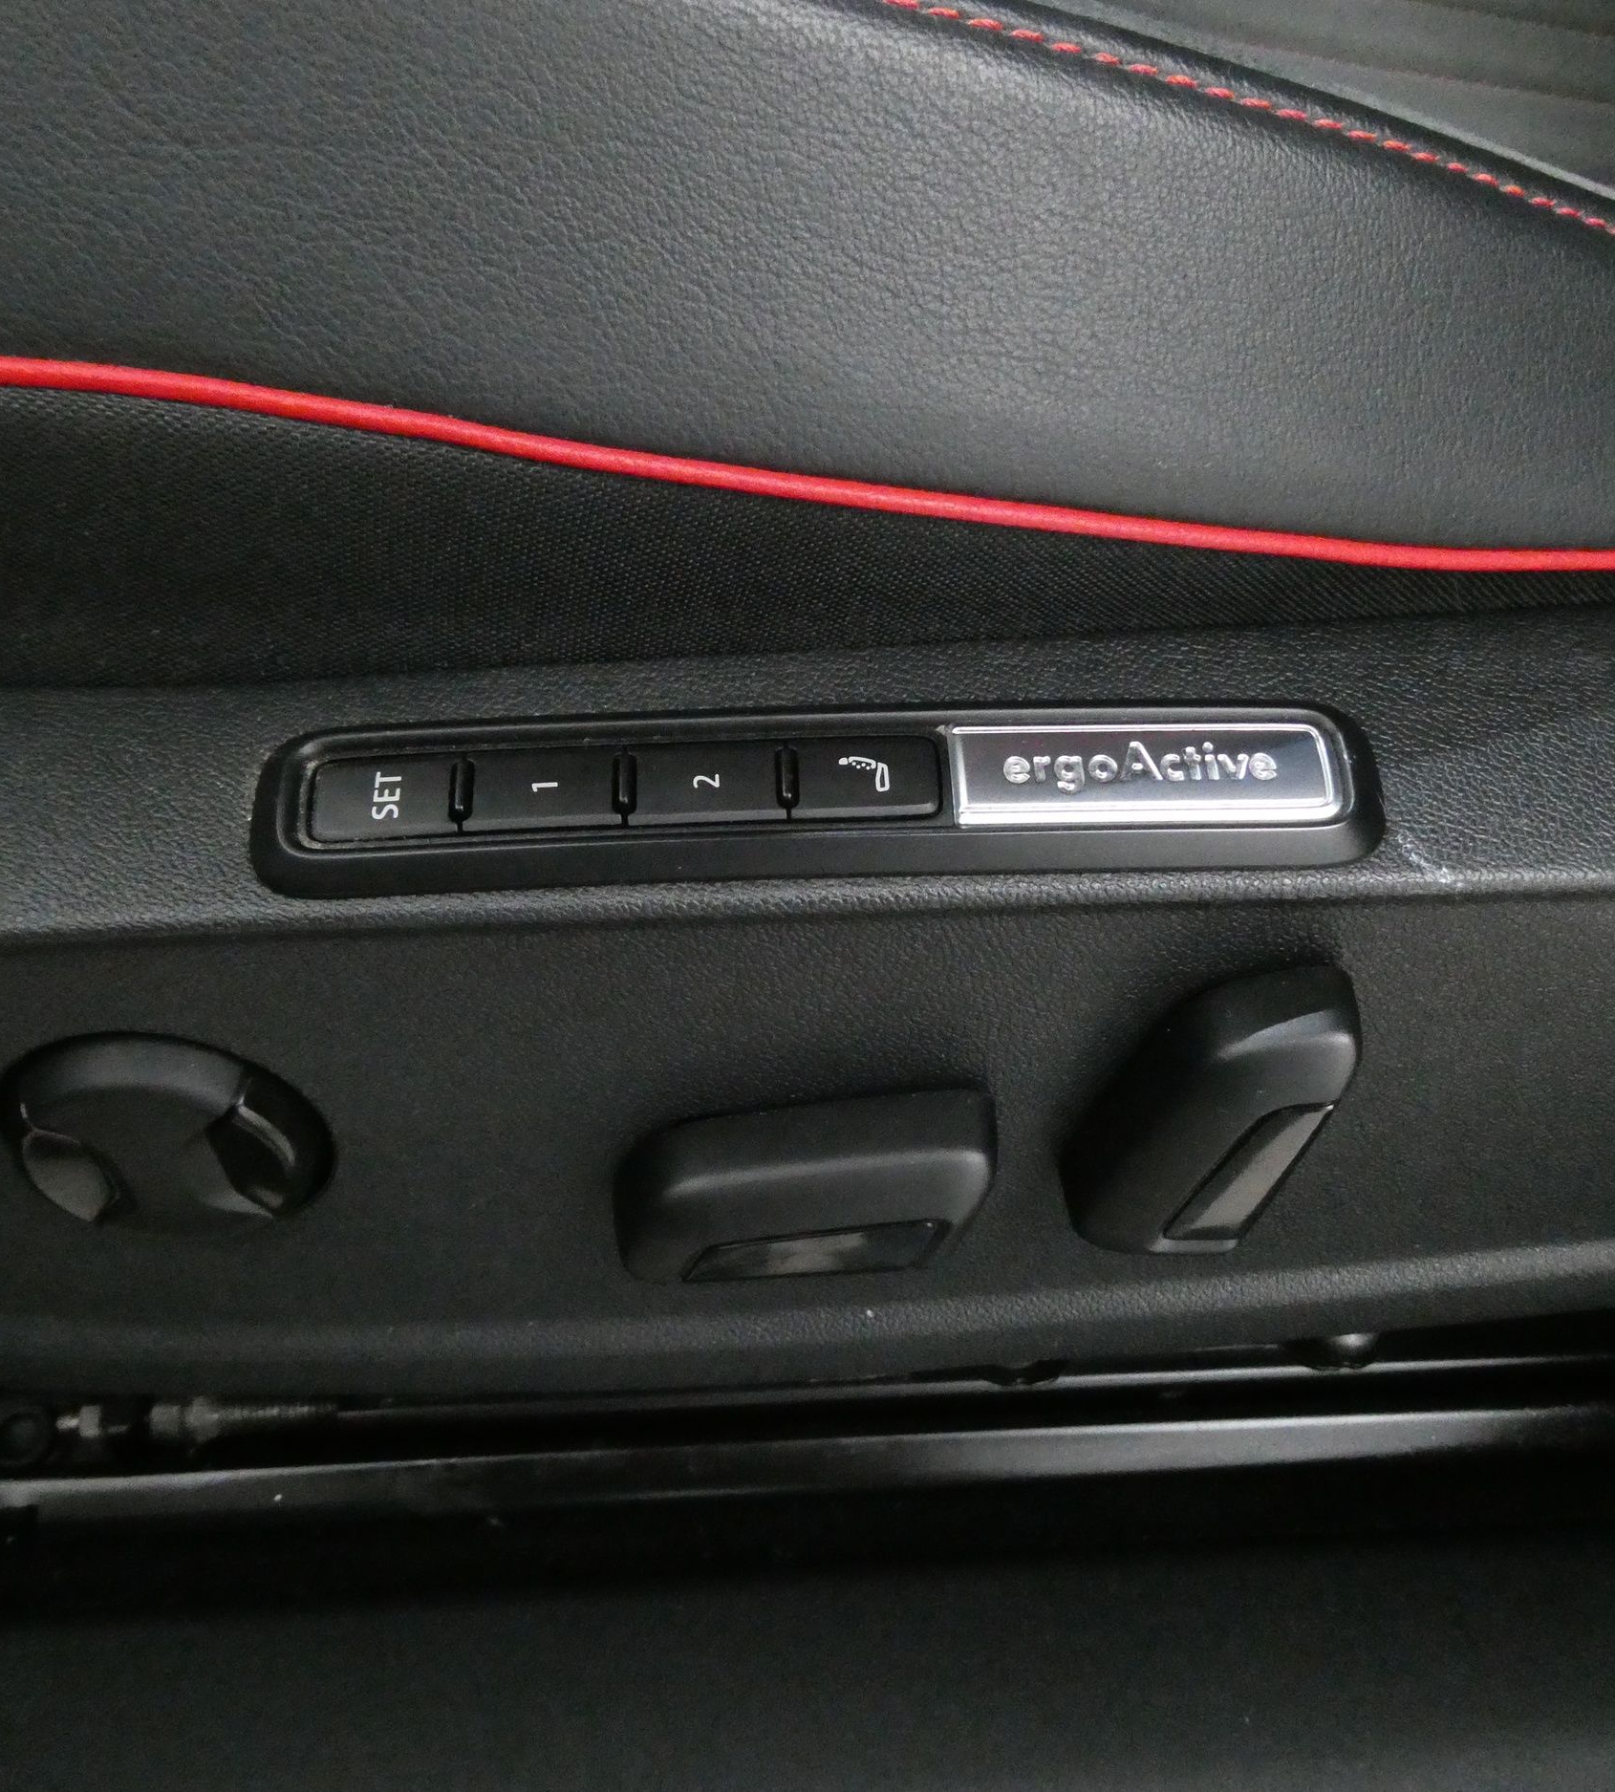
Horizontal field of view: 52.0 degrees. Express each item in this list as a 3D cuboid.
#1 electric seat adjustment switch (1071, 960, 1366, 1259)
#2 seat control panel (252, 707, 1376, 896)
[{"bbox_3d":[0.064,0.036,0.265,0.025,0.054,0.019,13,43,-13],"label":"electric seat adjustment switch"},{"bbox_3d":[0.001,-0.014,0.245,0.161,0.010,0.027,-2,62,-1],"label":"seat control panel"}]

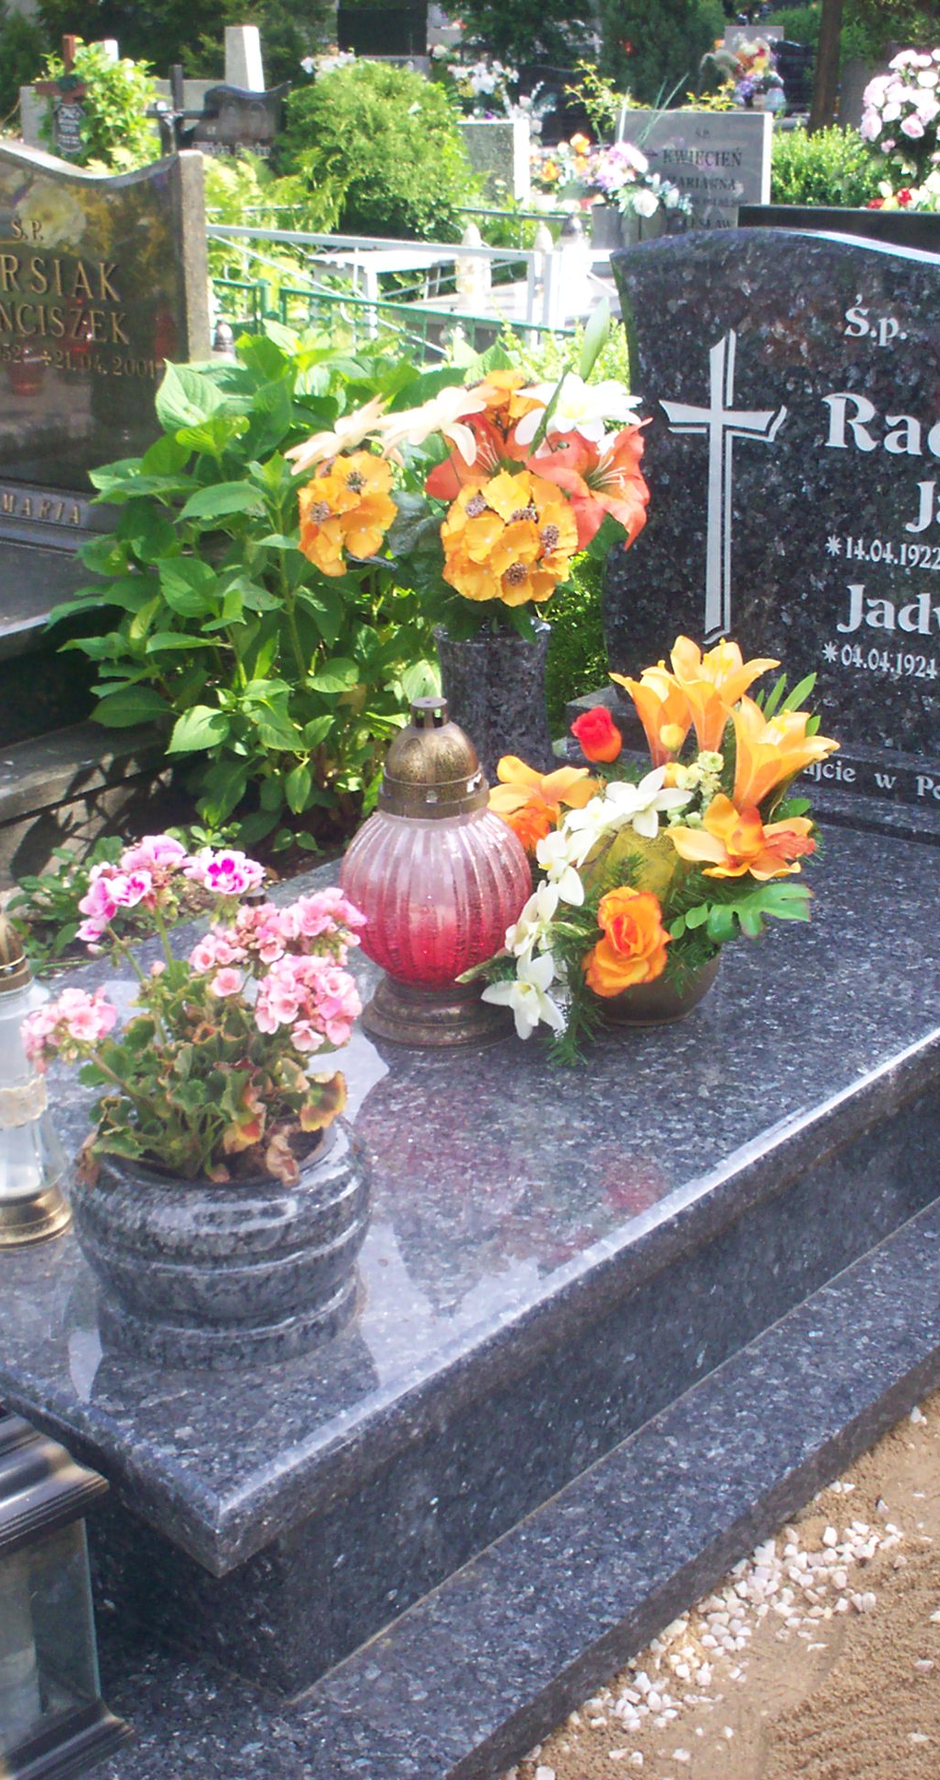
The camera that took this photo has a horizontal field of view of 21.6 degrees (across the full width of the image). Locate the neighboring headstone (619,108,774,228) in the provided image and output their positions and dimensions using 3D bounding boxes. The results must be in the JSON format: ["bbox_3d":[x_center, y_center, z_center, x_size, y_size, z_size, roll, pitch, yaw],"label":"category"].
[{"bbox_3d":[0.783,-2.445,8.623,0.600,0.510,0.080,13,24,32],"label":"neighboring headstone"}]

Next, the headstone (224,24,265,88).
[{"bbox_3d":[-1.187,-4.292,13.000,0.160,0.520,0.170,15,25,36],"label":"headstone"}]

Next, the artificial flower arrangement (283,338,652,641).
[{"bbox_3d":[-0.003,-0.462,2.856,0.400,0.330,0.360,15,26,36],"label":"artificial flower arrangement"}]

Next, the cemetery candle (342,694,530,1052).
[{"bbox_3d":[-0.037,-0.030,2.566,0.195,0.345,0.195,-1,21,0],"label":"cemetery candle"}]

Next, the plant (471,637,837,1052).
[{"bbox_3d":[0.192,-0.062,2.576,0.370,0.390,0.330,15,26,36],"label":"plant"}]

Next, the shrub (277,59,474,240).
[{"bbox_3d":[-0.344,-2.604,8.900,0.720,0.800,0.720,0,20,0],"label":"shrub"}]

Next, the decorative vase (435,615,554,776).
[{"bbox_3d":[0.037,-0.204,3.135,0.145,0.265,0.145,-1,21,0],"label":"decorative vase"}]

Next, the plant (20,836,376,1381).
[{"bbox_3d":[-0.215,0.158,1.983,0.270,0.410,0.260,-1,21,0],"label":"plant"}]

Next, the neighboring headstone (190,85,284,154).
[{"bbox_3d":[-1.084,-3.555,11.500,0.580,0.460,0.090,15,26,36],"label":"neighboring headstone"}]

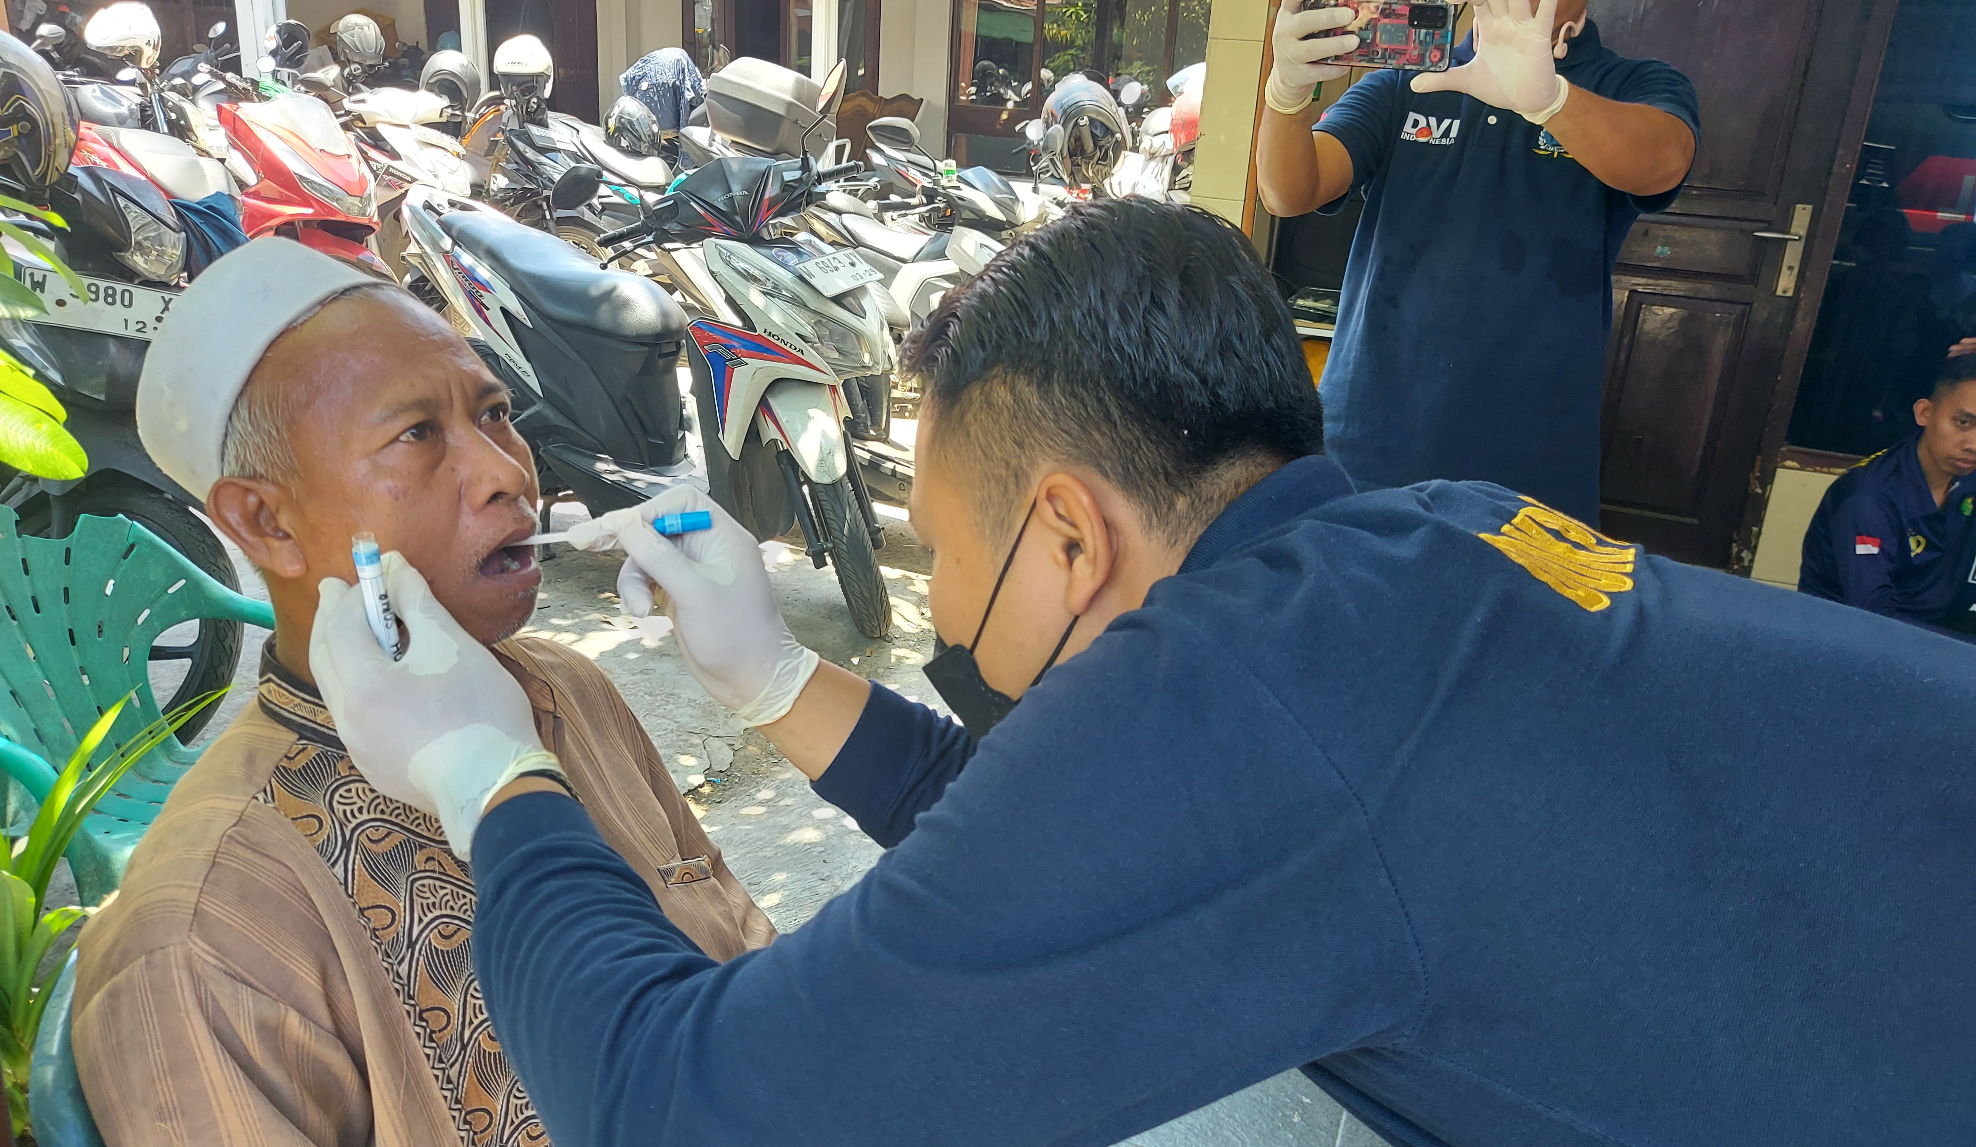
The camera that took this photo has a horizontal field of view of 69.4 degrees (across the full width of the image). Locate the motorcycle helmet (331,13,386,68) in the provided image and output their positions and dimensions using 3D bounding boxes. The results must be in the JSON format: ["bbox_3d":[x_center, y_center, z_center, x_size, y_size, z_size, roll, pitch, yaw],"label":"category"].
[{"bbox_3d":[-3.288,-2.780,7.450,0.310,0.260,0.250,14,23,26],"label":"motorcycle helmet"}]

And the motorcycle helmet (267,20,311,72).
[{"bbox_3d":[-3.696,-2.789,7.550,0.250,0.260,0.300,-13,26,-38],"label":"motorcycle helmet"}]

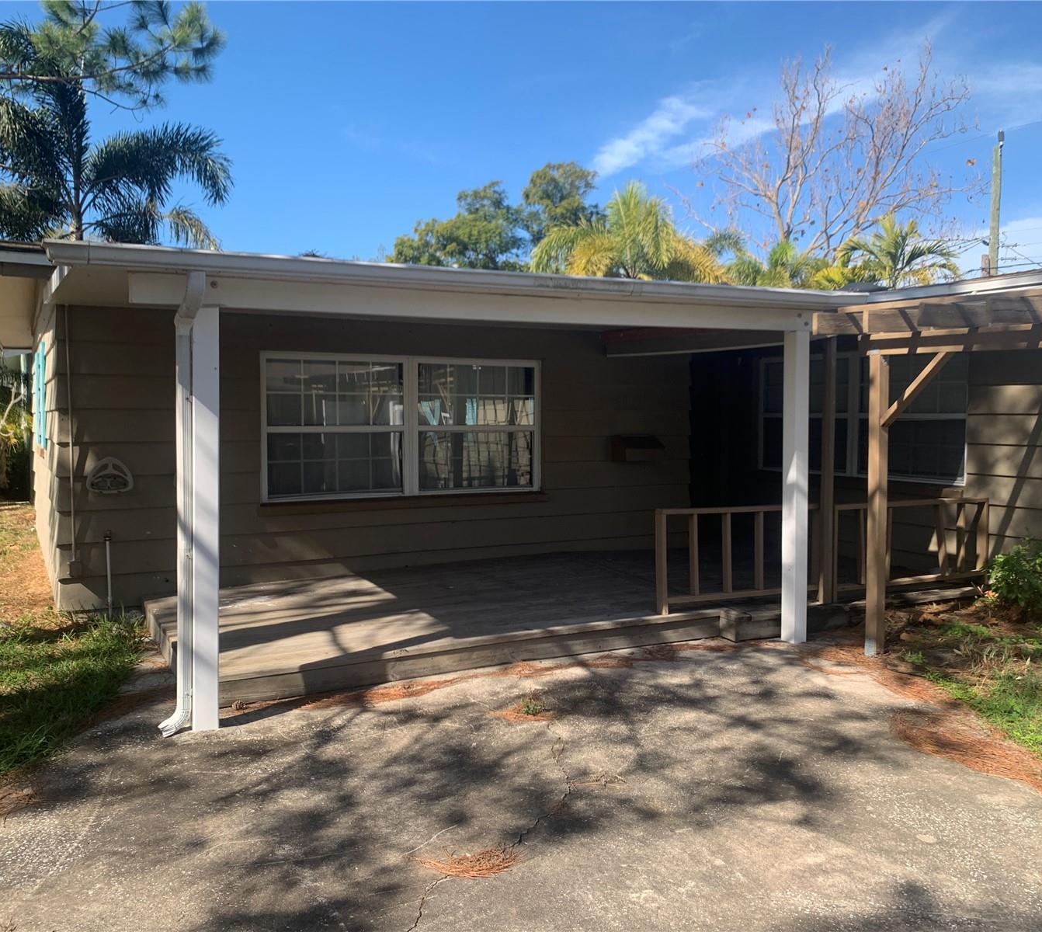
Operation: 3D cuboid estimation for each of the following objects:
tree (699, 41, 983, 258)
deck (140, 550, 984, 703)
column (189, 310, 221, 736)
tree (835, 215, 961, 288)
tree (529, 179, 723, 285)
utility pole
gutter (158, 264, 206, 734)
[{"bbox_3d":[9.541,-6.308,28.340,8.600,12.769,7.500,0,3,0],"label":"tree"},{"bbox_3d":[0.542,1.093,7.850,6.650,0.200,2.900,-2,3,-27],"label":"deck"},{"bbox_3d":[-1.611,0.262,4.769,0.130,2.170,0.130,-2,3,-27],"label":"column"},{"bbox_3d":[10.104,-3.239,25.186,3.500,6.975,3.500,0,3,0],"label":"tree"},{"bbox_3d":[2.622,-3.322,23.196,4.800,7.361,4.800,0,3,0],"label":"tree"},{"bbox_3d":[14.172,-5.024,28.272,0.350,10.207,0.350,0,3,0],"label":"utility pole"},{"bbox_3d":[-1.694,0.192,4.676,0.200,2.340,0.150,-2,3,-27],"label":"gutter"}]

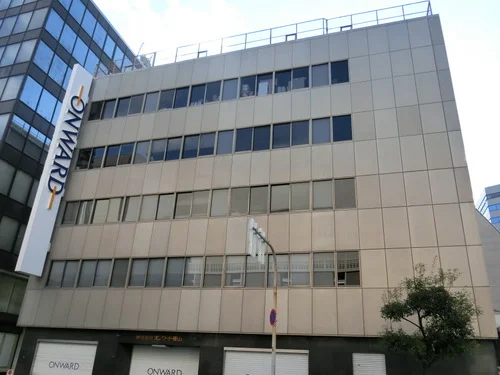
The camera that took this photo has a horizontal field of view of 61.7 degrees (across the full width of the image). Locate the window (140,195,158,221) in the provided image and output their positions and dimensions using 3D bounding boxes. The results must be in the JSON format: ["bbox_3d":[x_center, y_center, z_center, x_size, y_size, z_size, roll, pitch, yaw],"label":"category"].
[{"bbox_3d":[-5.234,1.068,21.898,0.879,1.407,0.100,-5,-25,18],"label":"window"}]

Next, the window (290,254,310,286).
[{"bbox_3d":[2.382,3.898,19.670,1.012,1.573,0.100,-5,-24,17],"label":"window"}]

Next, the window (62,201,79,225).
[{"bbox_3d":[-10.120,1.450,23.674,0.920,1.414,0.100,-5,-26,18],"label":"window"}]

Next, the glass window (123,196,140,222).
[{"bbox_3d":[-6.250,1.155,22.222,0.879,1.407,0.100,-5,-25,18],"label":"glass window"}]

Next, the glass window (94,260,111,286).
[{"bbox_3d":[-7.758,4.523,22.032,0.950,1.470,0.100,-5,-25,18],"label":"glass window"}]

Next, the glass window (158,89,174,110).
[{"bbox_3d":[-4.940,-5.128,24.722,0.952,1.411,0.090,-5,-25,18],"label":"glass window"}]

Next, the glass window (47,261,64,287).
[{"bbox_3d":[-10.314,4.632,22.408,0.927,1.442,0.100,-5,-25,18],"label":"glass window"}]

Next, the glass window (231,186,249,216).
[{"bbox_3d":[-0.495,0.664,20.388,0.879,1.407,0.100,-5,-25,18],"label":"glass window"}]

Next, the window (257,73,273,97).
[{"bbox_3d":[0.806,-5.625,22.884,0.879,1.417,0.100,-5,-25,18],"label":"window"}]

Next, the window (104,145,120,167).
[{"bbox_3d":[-8.551,-1.975,26.144,1.012,1.573,0.100,-5,-24,17],"label":"window"}]

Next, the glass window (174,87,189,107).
[{"bbox_3d":[-4.153,-5.457,25.397,0.950,1.470,0.100,-5,-25,18],"label":"glass window"}]

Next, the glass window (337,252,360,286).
[{"bbox_3d":[4.138,3.431,17.651,0.969,1.462,0.090,-5,-25,18],"label":"glass window"}]

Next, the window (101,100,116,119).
[{"bbox_3d":[-9.117,-5.026,26.991,0.950,1.470,0.100,-5,-25,18],"label":"window"}]

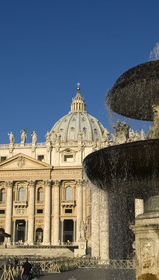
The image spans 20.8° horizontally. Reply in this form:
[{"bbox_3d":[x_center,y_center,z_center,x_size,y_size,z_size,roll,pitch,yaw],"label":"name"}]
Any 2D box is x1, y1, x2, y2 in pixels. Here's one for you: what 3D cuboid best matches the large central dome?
[{"bbox_3d":[-0.482,-20.893,361.356,46.000,53.000,46.000,-3,-15,11],"label":"large central dome"}]

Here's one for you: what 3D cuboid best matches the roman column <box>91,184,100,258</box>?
[{"bbox_3d":[2.730,14.028,73.255,1.500,12.800,1.500,-3,-15,11],"label":"roman column"}]

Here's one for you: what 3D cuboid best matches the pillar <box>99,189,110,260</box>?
[{"bbox_3d":[4.103,13.862,72.198,1.600,12.800,1.600,-3,-15,11],"label":"pillar"}]

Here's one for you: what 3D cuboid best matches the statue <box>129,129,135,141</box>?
[{"bbox_3d":[25.400,-2.239,203.767,2.400,5.700,2.200,-3,-15,11],"label":"statue"}]

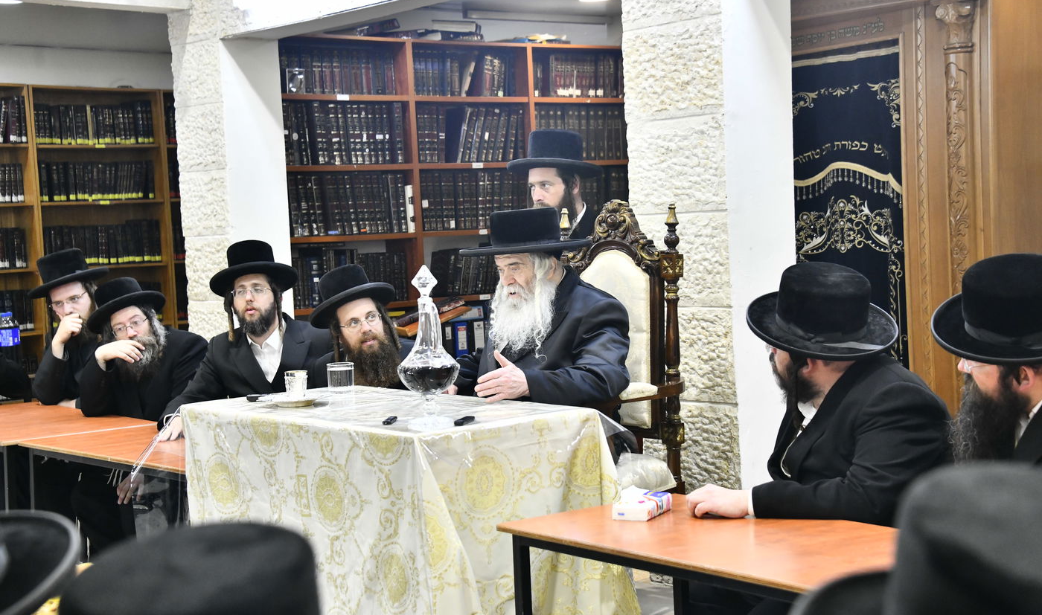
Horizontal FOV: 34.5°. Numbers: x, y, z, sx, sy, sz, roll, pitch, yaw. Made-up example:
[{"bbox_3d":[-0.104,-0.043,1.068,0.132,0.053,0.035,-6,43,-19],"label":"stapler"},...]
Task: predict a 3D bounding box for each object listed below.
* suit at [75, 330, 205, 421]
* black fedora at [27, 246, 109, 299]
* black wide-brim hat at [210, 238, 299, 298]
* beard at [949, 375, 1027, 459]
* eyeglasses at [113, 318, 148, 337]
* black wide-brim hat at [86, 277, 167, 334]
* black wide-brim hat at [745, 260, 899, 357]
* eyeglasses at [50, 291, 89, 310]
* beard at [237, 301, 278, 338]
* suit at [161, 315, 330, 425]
[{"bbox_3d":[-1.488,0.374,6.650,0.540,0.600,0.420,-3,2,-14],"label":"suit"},{"bbox_3d":[-1.798,-0.136,6.650,0.325,0.135,0.355,-17,6,2],"label":"black fedora"},{"bbox_3d":[-0.974,-0.153,6.100,0.325,0.135,0.350,-7,-20,6],"label":"black wide-brim hat"},{"bbox_3d":[0.947,0.231,3.400,0.150,0.200,0.150,-2,2,15],"label":"beard"},{"bbox_3d":[-1.523,0.076,6.550,0.140,0.045,0.130,-18,-2,-5],"label":"eyeglasses"},{"bbox_3d":[-1.564,-0.024,6.600,0.320,0.135,0.345,-17,-18,-9],"label":"black wide-brim hat"},{"bbox_3d":[0.676,-0.009,3.750,0.340,0.135,0.310,1,25,-1],"label":"black wide-brim hat"},{"bbox_3d":[-1.765,-0.029,6.550,0.140,0.042,0.135,-16,3,15],"label":"eyeglasses"},{"bbox_3d":[-0.949,0.044,6.050,0.148,0.135,0.125,-2,3,13],"label":"beard"},{"bbox_3d":[-0.973,0.366,6.117,0.580,0.680,0.380,-2,3,8],"label":"suit"}]

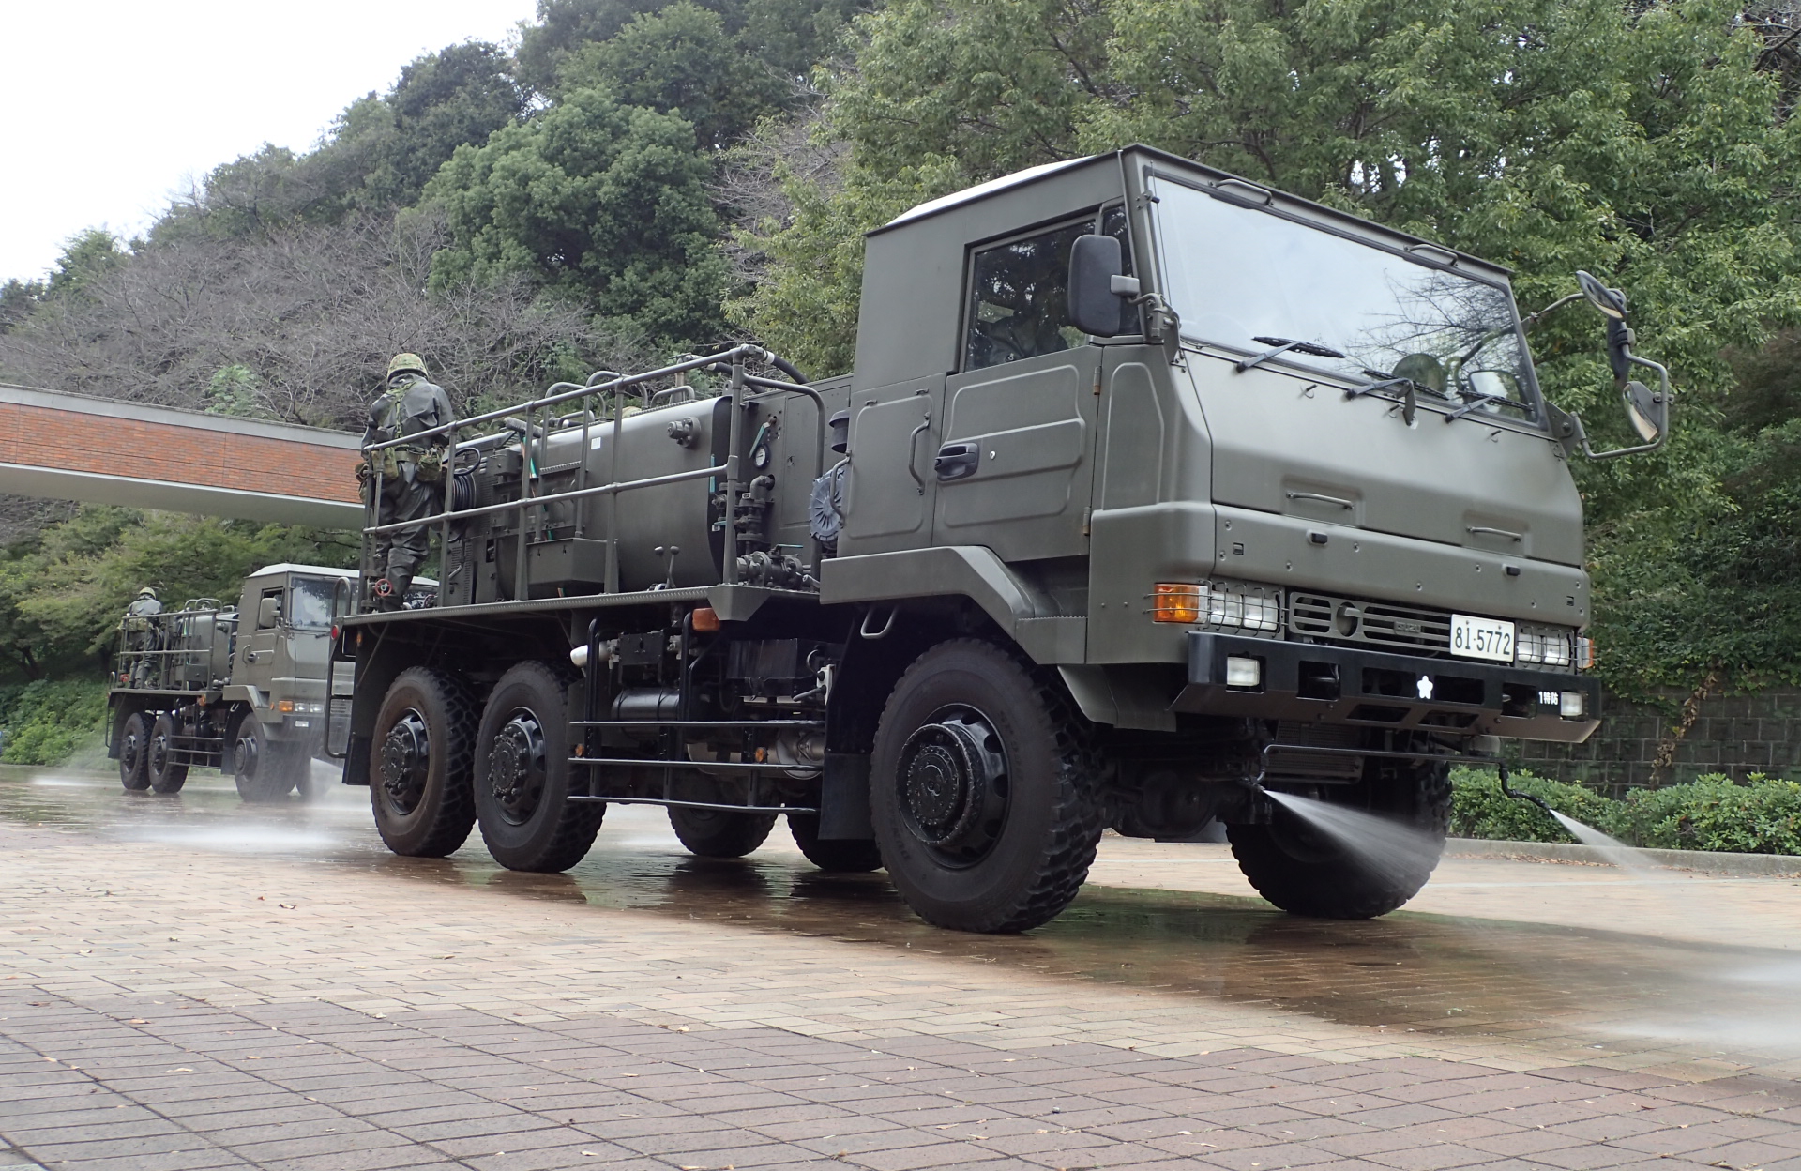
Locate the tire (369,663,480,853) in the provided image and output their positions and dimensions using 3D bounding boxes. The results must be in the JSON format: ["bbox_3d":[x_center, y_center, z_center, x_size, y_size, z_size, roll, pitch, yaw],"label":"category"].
[{"bbox_3d":[-2.658,0.999,10.310,0.290,1.074,1.074,7,-7,-39],"label":"tire"}]

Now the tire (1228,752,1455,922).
[{"bbox_3d":[1.933,0.931,8.084,0.290,1.074,1.074,7,-7,-39],"label":"tire"}]

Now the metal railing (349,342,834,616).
[{"bbox_3d":[-1.780,-0.413,9.568,0.540,1.040,3.920,7,-7,-39],"label":"metal railing"}]

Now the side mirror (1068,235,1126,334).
[{"bbox_3d":[0.639,-0.977,5.952,0.168,0.318,0.080,4,-6,-22],"label":"side mirror"}]

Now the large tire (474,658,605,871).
[{"bbox_3d":[-1.828,0.928,9.317,0.290,1.074,1.074,7,-7,-39],"label":"large tire"}]

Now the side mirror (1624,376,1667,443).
[{"bbox_3d":[3.098,-0.725,7.600,0.075,0.240,0.180,-22,-4,2],"label":"side mirror"}]

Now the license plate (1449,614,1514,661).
[{"bbox_3d":[2.224,0.202,6.949,0.405,0.153,0.015,7,-7,-39],"label":"license plate"}]

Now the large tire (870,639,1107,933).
[{"bbox_3d":[0.308,0.744,6.740,0.290,1.074,1.074,7,-7,-39],"label":"large tire"}]

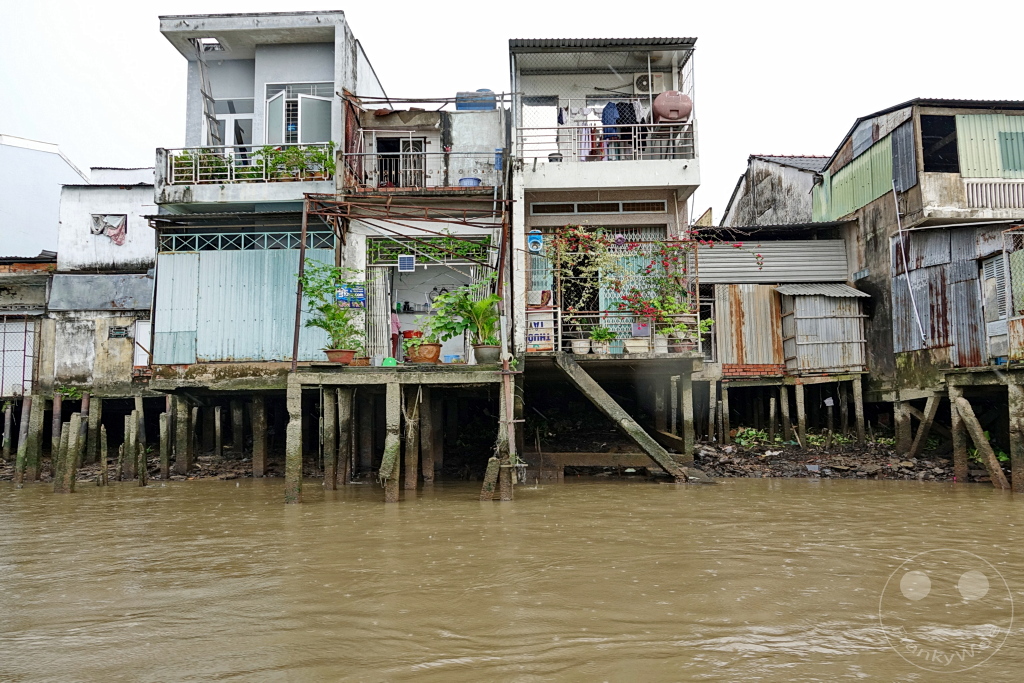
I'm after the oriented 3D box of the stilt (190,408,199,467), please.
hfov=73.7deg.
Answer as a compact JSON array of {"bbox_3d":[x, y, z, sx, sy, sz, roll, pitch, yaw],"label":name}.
[{"bbox_3d":[-7.987,2.368,17.200,0.150,1.468,0.150,-1,-5,0],"label":"stilt"}]

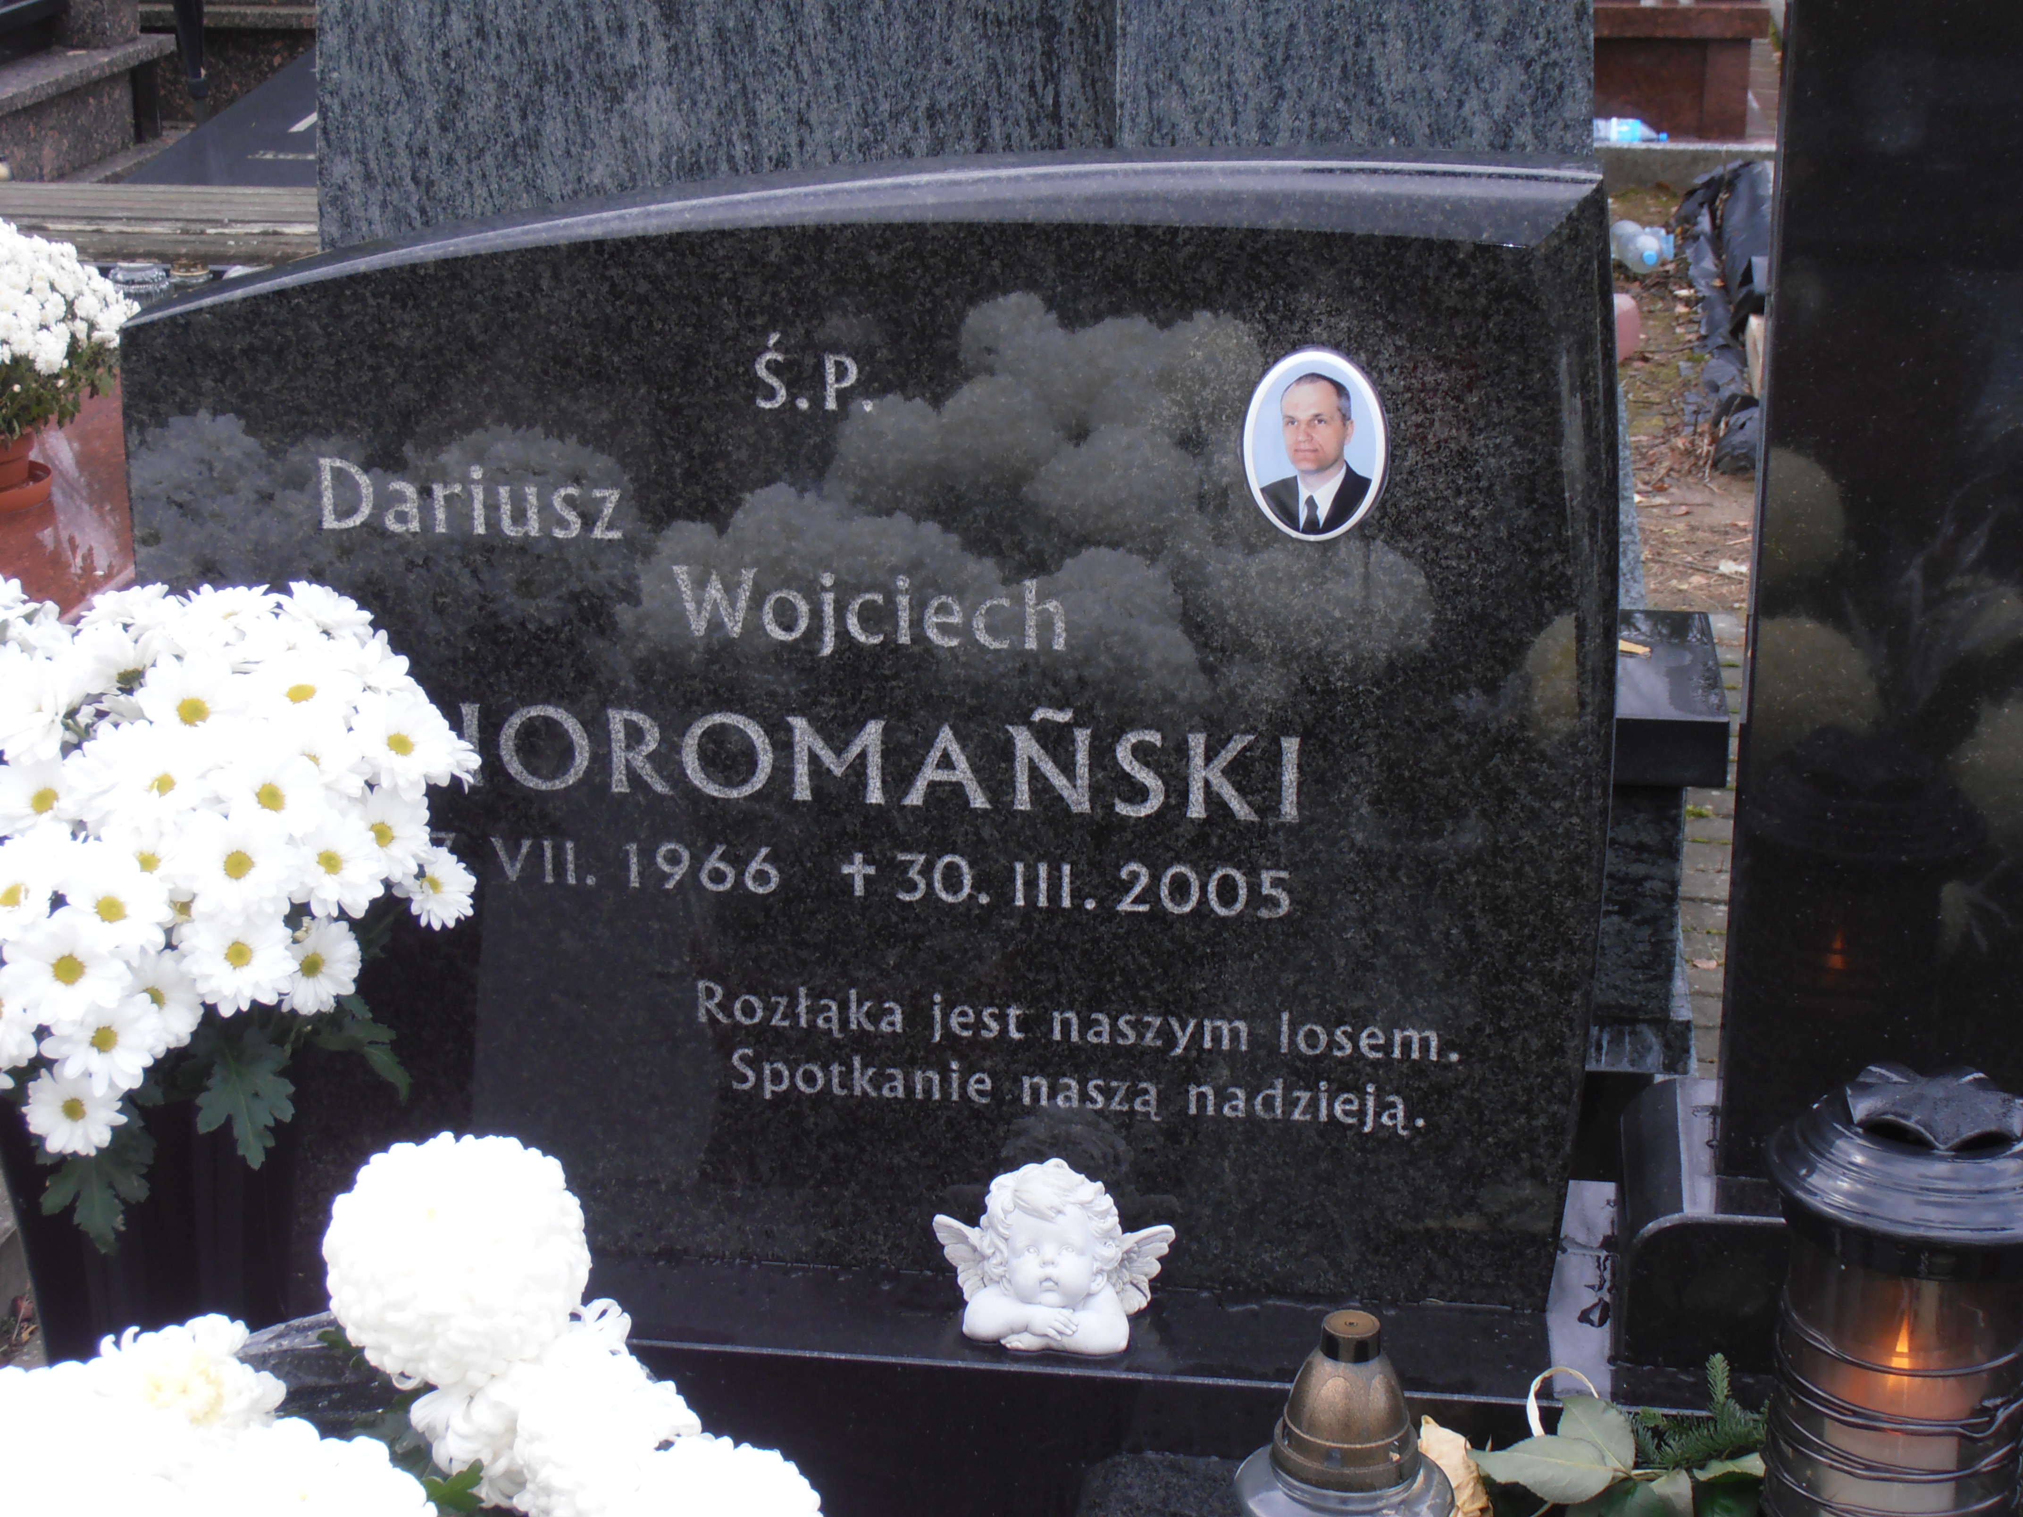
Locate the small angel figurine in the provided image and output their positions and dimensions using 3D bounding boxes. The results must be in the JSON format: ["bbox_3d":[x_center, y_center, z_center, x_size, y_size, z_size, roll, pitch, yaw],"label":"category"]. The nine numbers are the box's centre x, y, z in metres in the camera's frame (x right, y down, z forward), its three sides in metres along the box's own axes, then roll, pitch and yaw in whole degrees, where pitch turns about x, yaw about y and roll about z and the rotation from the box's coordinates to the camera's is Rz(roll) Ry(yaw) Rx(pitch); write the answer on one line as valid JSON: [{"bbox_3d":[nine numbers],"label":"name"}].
[{"bbox_3d":[0.023,0.317,2.627,0.160,0.108,0.090,3,18,8],"label":"small angel figurine"}]

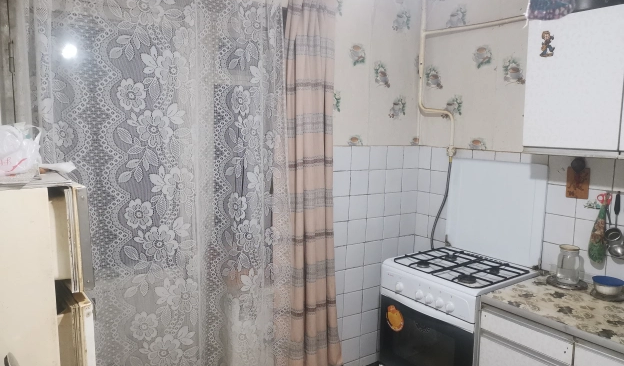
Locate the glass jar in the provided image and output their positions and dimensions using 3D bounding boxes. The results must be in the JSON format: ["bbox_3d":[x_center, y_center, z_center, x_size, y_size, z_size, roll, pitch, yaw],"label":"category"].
[{"bbox_3d":[1.238,0.394,2.261,0.103,0.160,0.103,6,8,29],"label":"glass jar"}]

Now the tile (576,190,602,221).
[{"bbox_3d":[1.374,0.104,2.281,0.010,0.150,0.151,-3,8,-37],"label":"tile"}]

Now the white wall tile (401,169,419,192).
[{"bbox_3d":[0.654,-0.018,3.126,0.150,0.150,0.008,-3,8,-36],"label":"white wall tile"}]

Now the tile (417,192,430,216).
[{"bbox_3d":[0.743,0.135,3.122,0.010,0.150,0.102,-3,8,-36],"label":"tile"}]

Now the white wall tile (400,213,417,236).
[{"bbox_3d":[0.638,0.282,3.137,0.150,0.150,0.010,-3,8,-36],"label":"white wall tile"}]

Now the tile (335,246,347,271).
[{"bbox_3d":[0.147,0.459,2.815,0.150,0.150,0.008,-3,8,-36],"label":"tile"}]

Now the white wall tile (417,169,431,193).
[{"bbox_3d":[0.747,-0.014,3.114,0.010,0.150,0.100,-3,8,-37],"label":"white wall tile"}]

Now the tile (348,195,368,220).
[{"bbox_3d":[0.281,0.151,2.871,0.150,0.150,0.008,-3,8,-36],"label":"tile"}]

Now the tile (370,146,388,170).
[{"bbox_3d":[0.414,-0.156,2.926,0.150,0.150,0.008,-3,8,-36],"label":"tile"}]

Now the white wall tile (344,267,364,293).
[{"bbox_3d":[0.262,0.603,2.921,0.150,0.150,0.008,-3,8,-36],"label":"white wall tile"}]

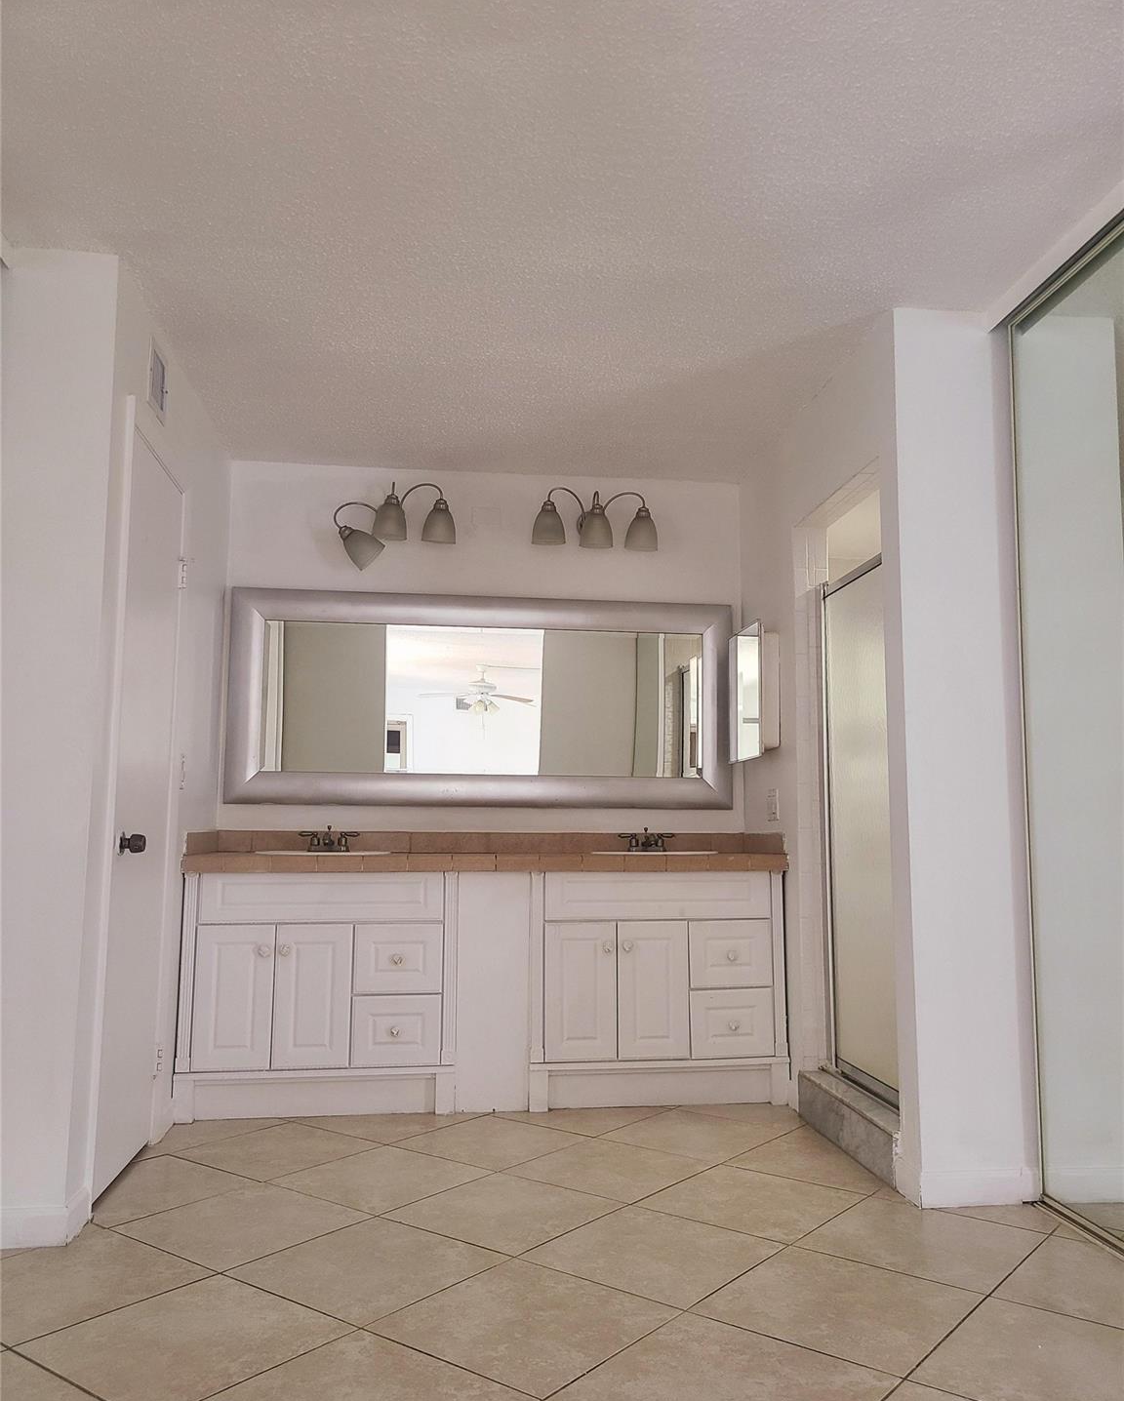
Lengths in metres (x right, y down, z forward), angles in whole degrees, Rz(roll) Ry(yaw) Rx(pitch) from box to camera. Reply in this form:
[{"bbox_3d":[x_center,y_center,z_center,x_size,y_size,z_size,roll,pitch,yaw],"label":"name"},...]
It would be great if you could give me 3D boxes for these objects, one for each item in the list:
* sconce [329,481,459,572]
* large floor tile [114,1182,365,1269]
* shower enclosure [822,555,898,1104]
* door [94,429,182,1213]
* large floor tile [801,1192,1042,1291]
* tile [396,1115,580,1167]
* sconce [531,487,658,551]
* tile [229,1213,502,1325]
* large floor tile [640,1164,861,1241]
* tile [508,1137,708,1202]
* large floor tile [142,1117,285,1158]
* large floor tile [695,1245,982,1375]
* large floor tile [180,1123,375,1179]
[{"bbox_3d":[-0.658,-0.680,4.455,0.475,0.363,0.200,1,-7,-7],"label":"sconce"},{"bbox_3d":[-0.789,1.302,2.800,0.455,0.010,0.455,-5,-8,38],"label":"large floor tile"},{"bbox_3d":[0.979,0.391,3.557,0.060,1.680,0.800,1,-7,-7],"label":"shower enclosure"},{"bbox_3d":[-1.230,0.299,3.255,0.040,2.030,0.610,1,-7,-7],"label":"door"},{"bbox_3d":[0.856,1.281,2.665,0.455,0.010,0.455,-5,-8,38],"label":"large floor tile"},{"bbox_3d":[-0.220,1.381,3.513,0.455,0.010,0.455,-5,-8,38],"label":"tile"},{"bbox_3d":[0.126,-0.730,4.586,0.510,0.240,0.210,1,-7,-7],"label":"sconce"},{"bbox_3d":[-0.429,1.264,2.507,0.457,0.010,0.457,-5,-8,38],"label":"tile"},{"bbox_3d":[0.496,1.310,2.938,0.457,0.010,0.457,-5,-8,38],"label":"large floor tile"},{"bbox_3d":[0.138,1.343,3.220,0.457,0.010,0.457,-5,-8,38],"label":"tile"},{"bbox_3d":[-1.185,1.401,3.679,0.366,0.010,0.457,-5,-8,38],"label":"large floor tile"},{"bbox_3d":[0.571,1.236,2.300,0.457,0.010,0.457,-5,-8,38],"label":"large floor tile"},{"bbox_3d":[-0.864,1.375,3.439,0.455,0.010,0.455,-5,-8,38],"label":"large floor tile"}]

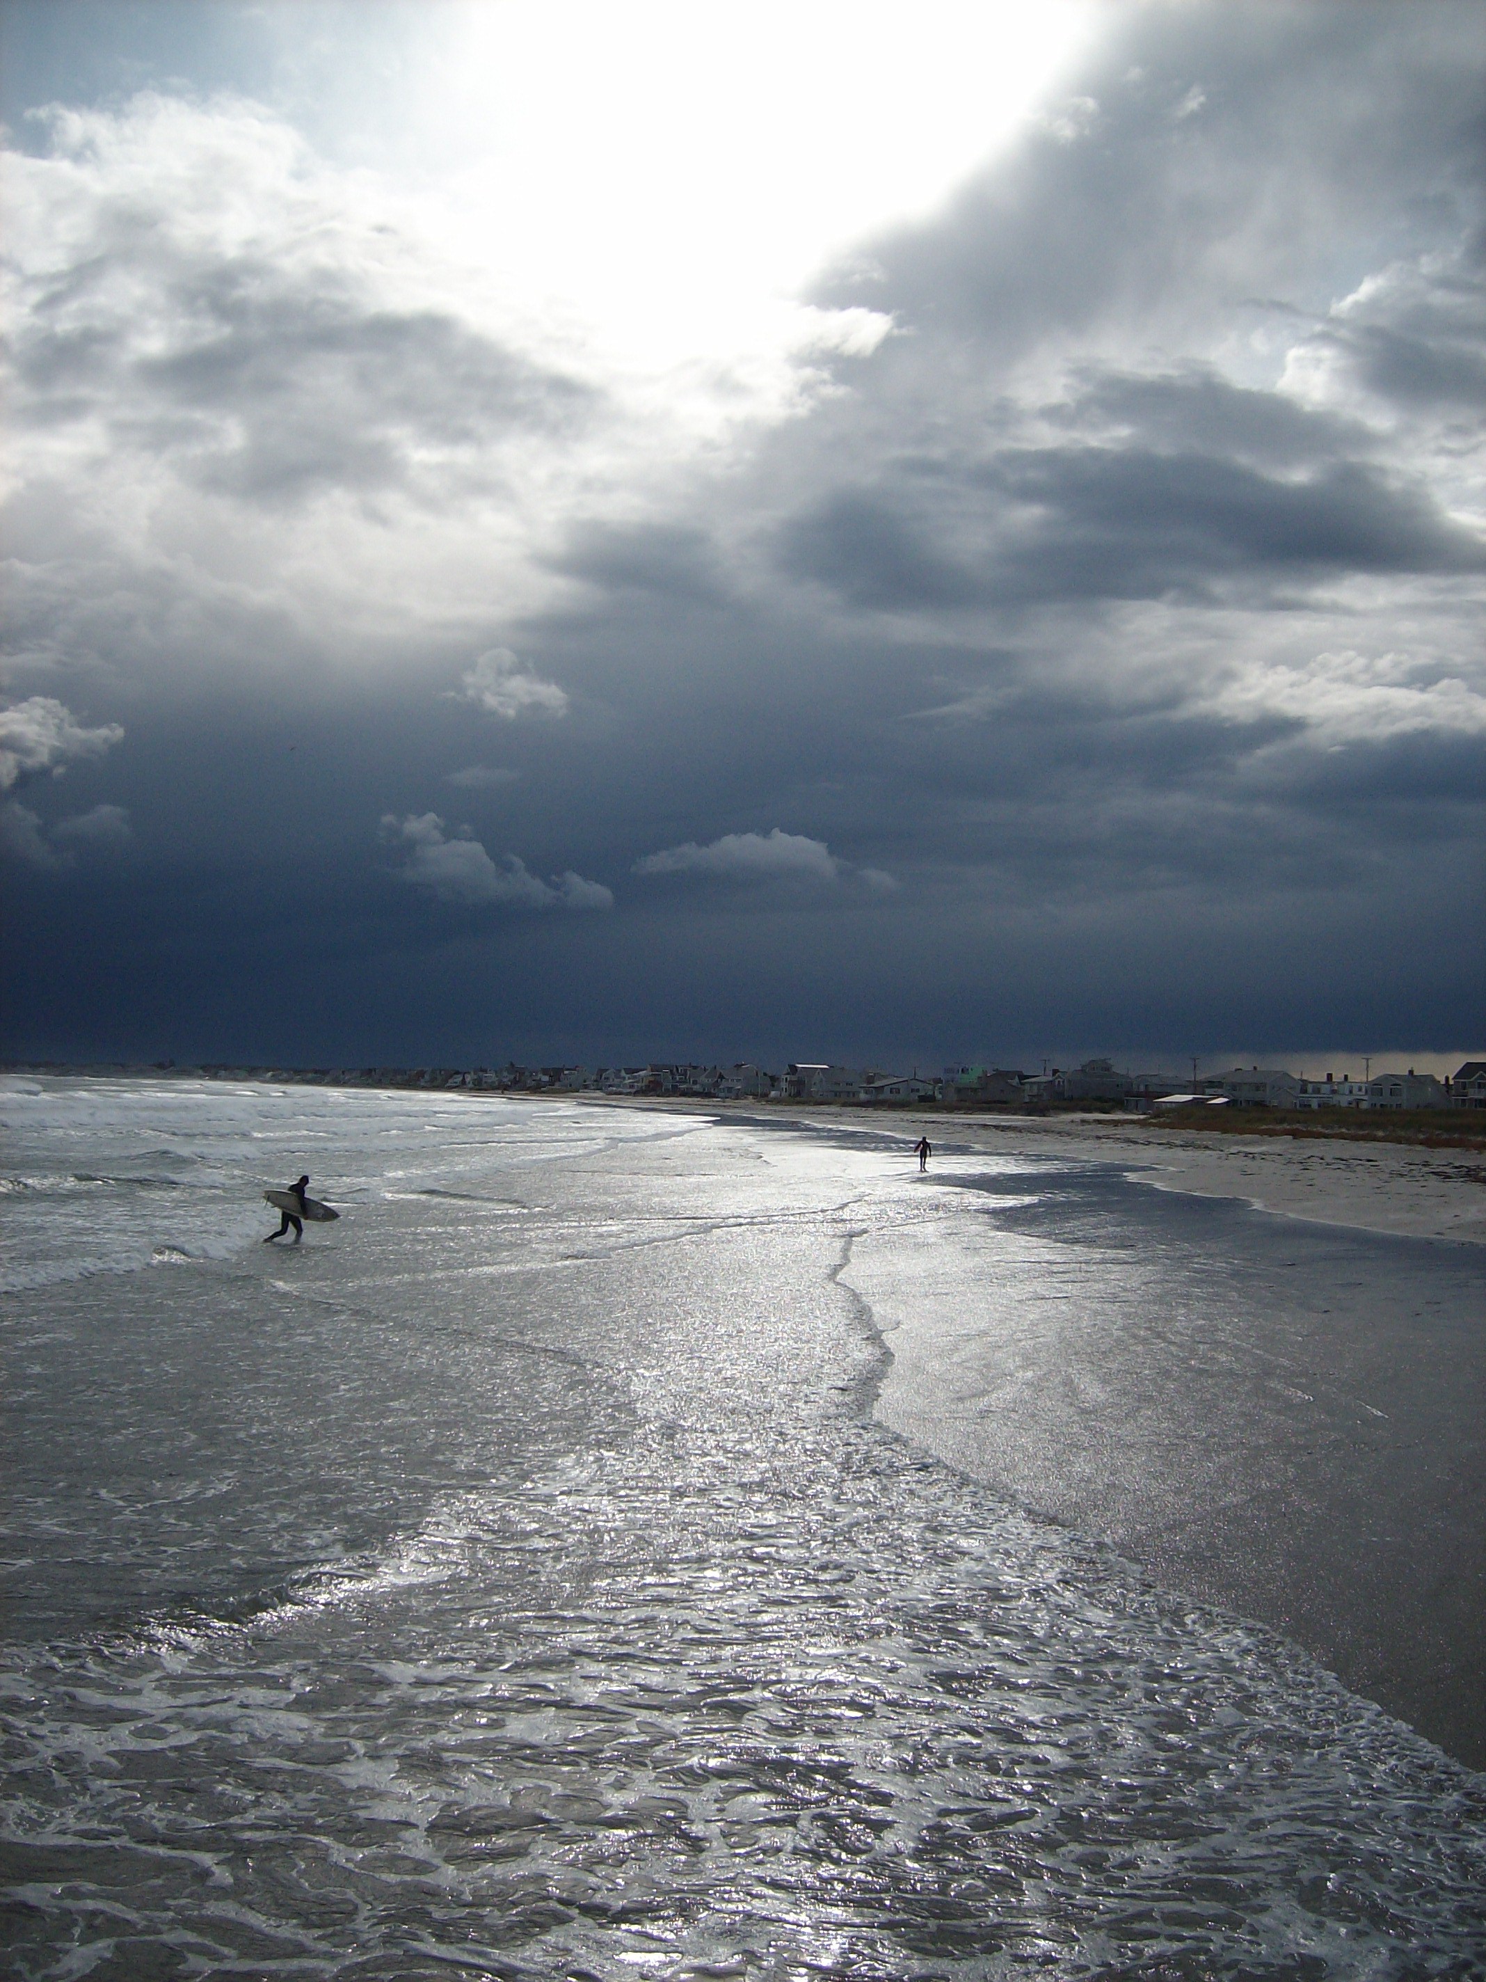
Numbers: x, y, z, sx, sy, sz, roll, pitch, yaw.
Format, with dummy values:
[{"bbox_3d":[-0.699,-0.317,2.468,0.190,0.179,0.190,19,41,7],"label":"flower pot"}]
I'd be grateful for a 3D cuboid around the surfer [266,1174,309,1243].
[{"bbox_3d":[-10.798,5.201,47.500,1.050,1.670,0.600,0,-2,-3],"label":"surfer"}]

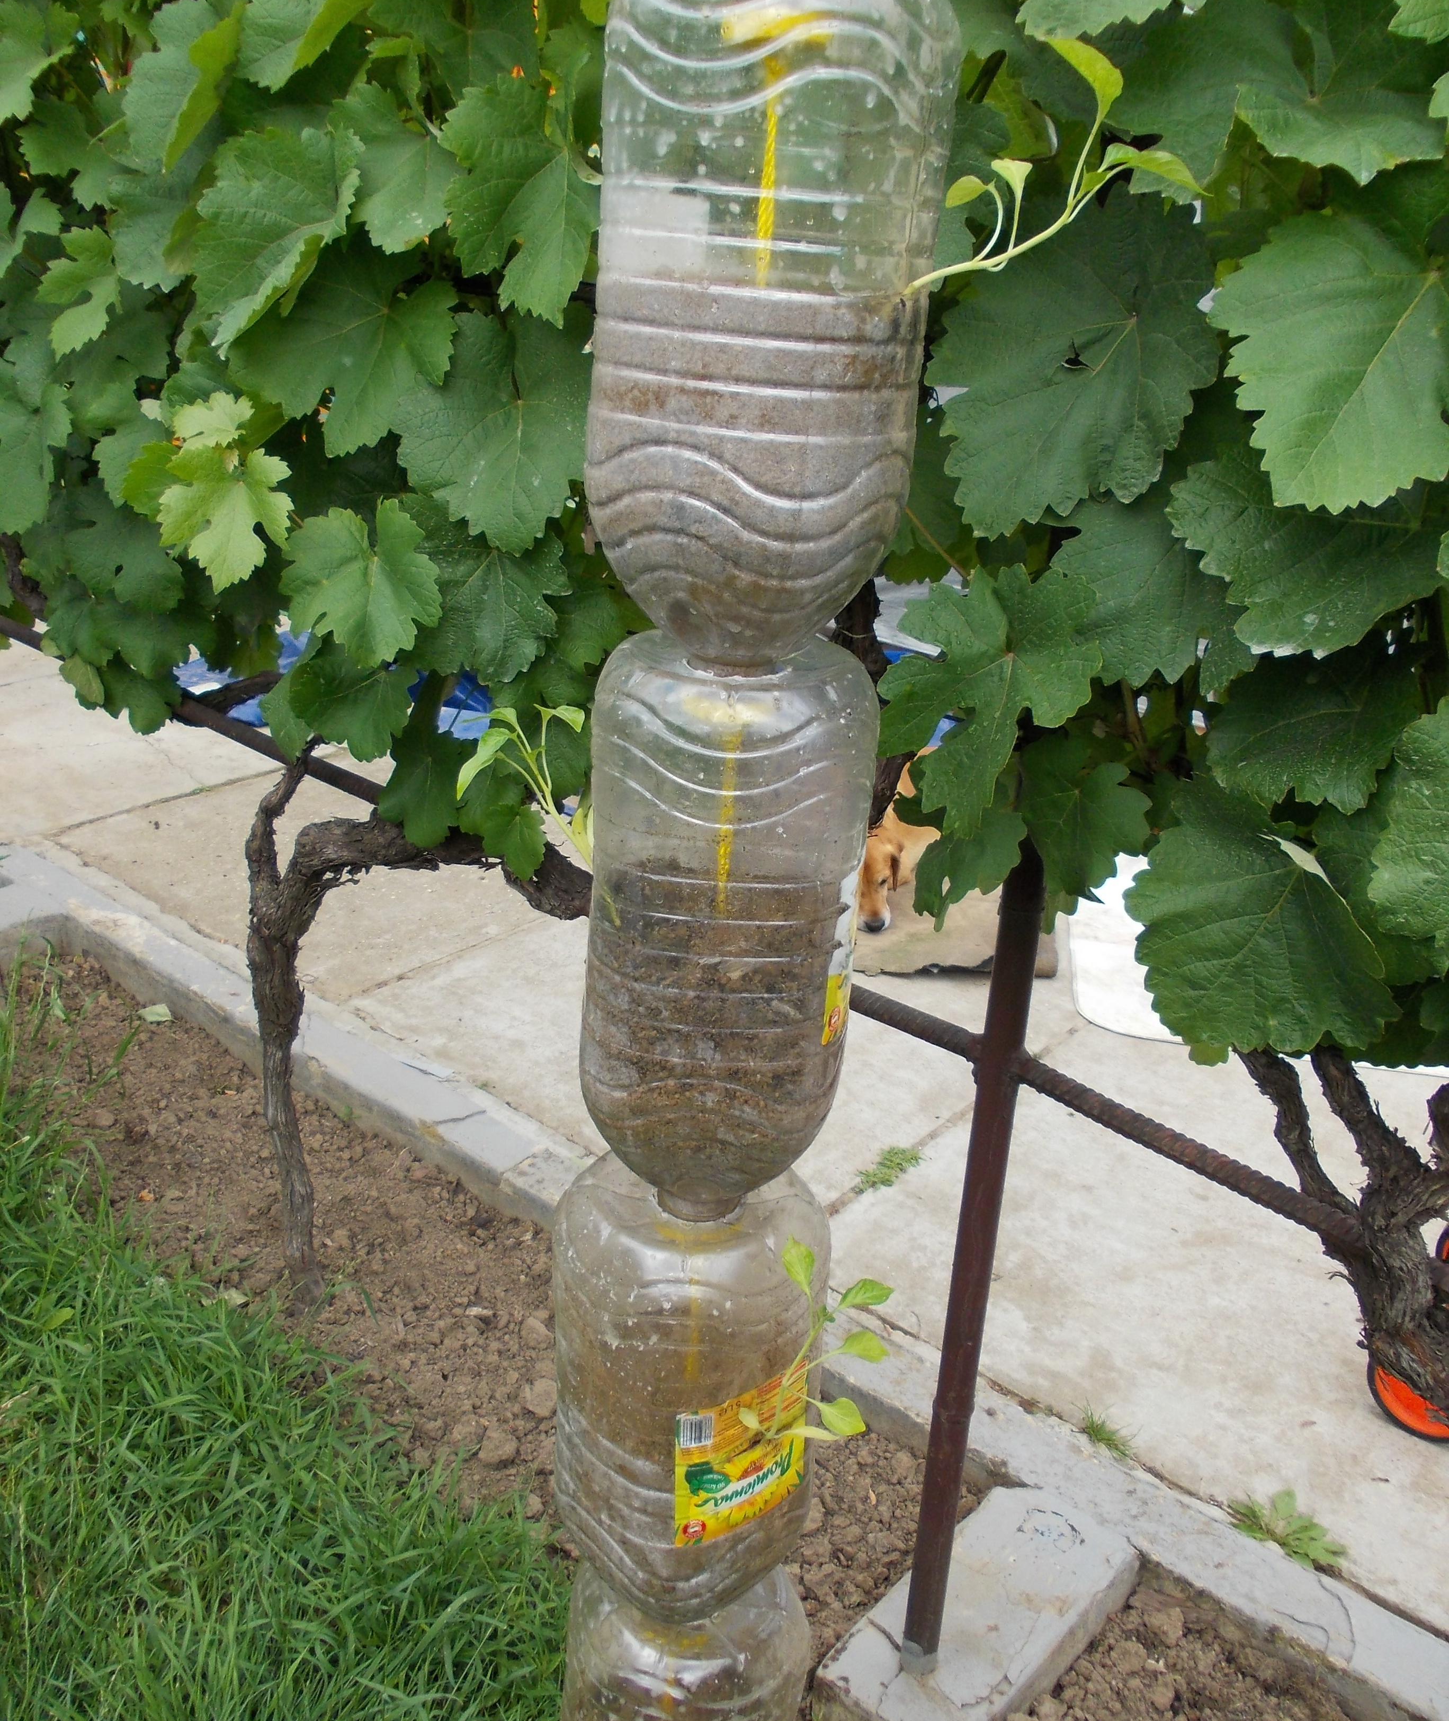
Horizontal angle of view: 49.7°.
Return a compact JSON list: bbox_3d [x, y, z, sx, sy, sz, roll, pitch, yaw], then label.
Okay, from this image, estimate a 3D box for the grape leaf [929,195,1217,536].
[{"bbox_3d":[0.234,-0.332,1.050,0.195,0.235,0.060,12,7,20],"label":"grape leaf"}]

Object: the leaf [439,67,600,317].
[{"bbox_3d":[-0.161,-0.547,1.289,0.151,0.193,0.050,8,8,10],"label":"leaf"}]

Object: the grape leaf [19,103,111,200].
[{"bbox_3d":[-0.790,-0.848,1.870,0.096,0.108,0.050,4,-1,0],"label":"grape leaf"}]

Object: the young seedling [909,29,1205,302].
[{"bbox_3d":[0.152,-0.322,0.725,0.135,0.125,0.080,7,22,9],"label":"young seedling"}]

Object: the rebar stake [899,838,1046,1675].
[{"bbox_3d":[0.224,0.394,1.414,0.035,0.910,0.035,19,27,34],"label":"rebar stake"}]

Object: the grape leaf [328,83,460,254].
[{"bbox_3d":[-0.298,-0.631,1.426,0.129,0.151,0.040,19,4,3],"label":"grape leaf"}]

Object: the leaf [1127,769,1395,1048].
[{"bbox_3d":[0.363,0.037,1.060,0.185,0.195,0.055,15,-2,25],"label":"leaf"}]

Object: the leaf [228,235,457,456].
[{"bbox_3d":[-0.362,-0.488,1.480,0.220,0.210,0.060,6,4,6],"label":"leaf"}]

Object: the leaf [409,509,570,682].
[{"bbox_3d":[-0.226,-0.255,1.496,0.158,0.184,0.045,0,-12,3],"label":"leaf"}]

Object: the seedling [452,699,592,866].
[{"bbox_3d":[-0.105,-0.040,0.815,0.077,0.082,0.055,1,21,-7],"label":"seedling"}]

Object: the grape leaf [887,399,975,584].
[{"bbox_3d":[0.146,-0.273,1.140,0.090,0.140,0.040,11,4,17],"label":"grape leaf"}]

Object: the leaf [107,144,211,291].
[{"bbox_3d":[-0.641,-0.733,1.780,0.109,0.163,0.060,5,-1,1],"label":"leaf"}]

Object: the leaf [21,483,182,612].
[{"bbox_3d":[-0.775,-0.389,1.950,0.192,0.158,0.060,4,-1,0],"label":"leaf"}]

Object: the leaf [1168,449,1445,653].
[{"bbox_3d":[0.355,-0.188,0.947,0.158,0.128,0.050,-21,-24,9],"label":"leaf"}]

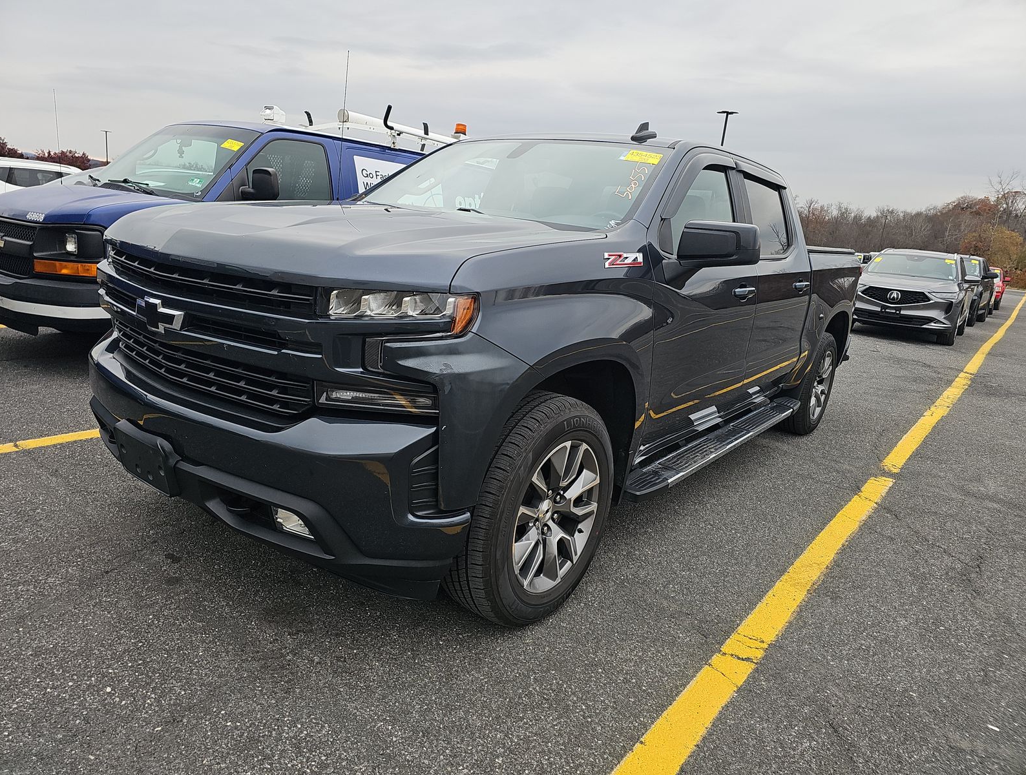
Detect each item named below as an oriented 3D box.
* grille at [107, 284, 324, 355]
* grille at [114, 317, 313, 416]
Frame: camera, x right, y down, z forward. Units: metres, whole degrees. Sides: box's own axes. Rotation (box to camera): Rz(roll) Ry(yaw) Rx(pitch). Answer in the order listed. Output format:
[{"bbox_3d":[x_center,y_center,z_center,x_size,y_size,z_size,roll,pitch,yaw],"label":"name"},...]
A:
[{"bbox_3d":[-1.041,-0.247,2.164,1.240,0.095,0.170,15,16,35],"label":"grille"},{"bbox_3d":[-1.051,-0.082,2.211,1.160,0.130,0.160,15,16,35],"label":"grille"}]

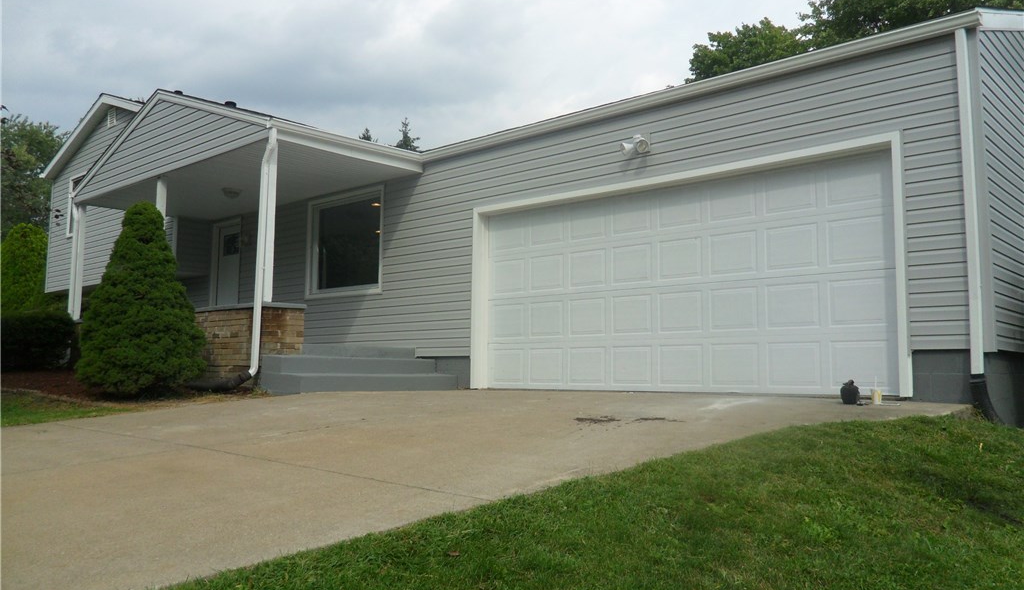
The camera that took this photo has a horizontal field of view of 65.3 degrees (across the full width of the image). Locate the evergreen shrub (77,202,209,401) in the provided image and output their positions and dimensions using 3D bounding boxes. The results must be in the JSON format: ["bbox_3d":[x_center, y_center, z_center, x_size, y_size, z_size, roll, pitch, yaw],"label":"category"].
[{"bbox_3d":[-4.481,0.048,9.673,1.548,2.361,1.548,-4,-7,42],"label":"evergreen shrub"}]

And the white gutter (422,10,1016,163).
[{"bbox_3d":[1.276,-2.008,8.521,6.666,0.139,0.139,-4,-7,42],"label":"white gutter"}]

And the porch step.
[{"bbox_3d":[-1.778,0.876,9.607,0.838,0.546,2.301,-4,-7,42],"label":"porch step"}]

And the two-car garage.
[{"bbox_3d":[1.502,-0.050,8.425,4.841,2.133,0.060,-4,-7,42],"label":"two-car garage"}]

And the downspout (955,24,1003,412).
[{"bbox_3d":[3.645,-0.590,6.249,0.198,3.135,0.129,-4,-7,42],"label":"downspout"}]

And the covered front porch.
[{"bbox_3d":[-4.358,-0.768,12.091,6.478,4.266,2.331,-4,-7,42],"label":"covered front porch"}]

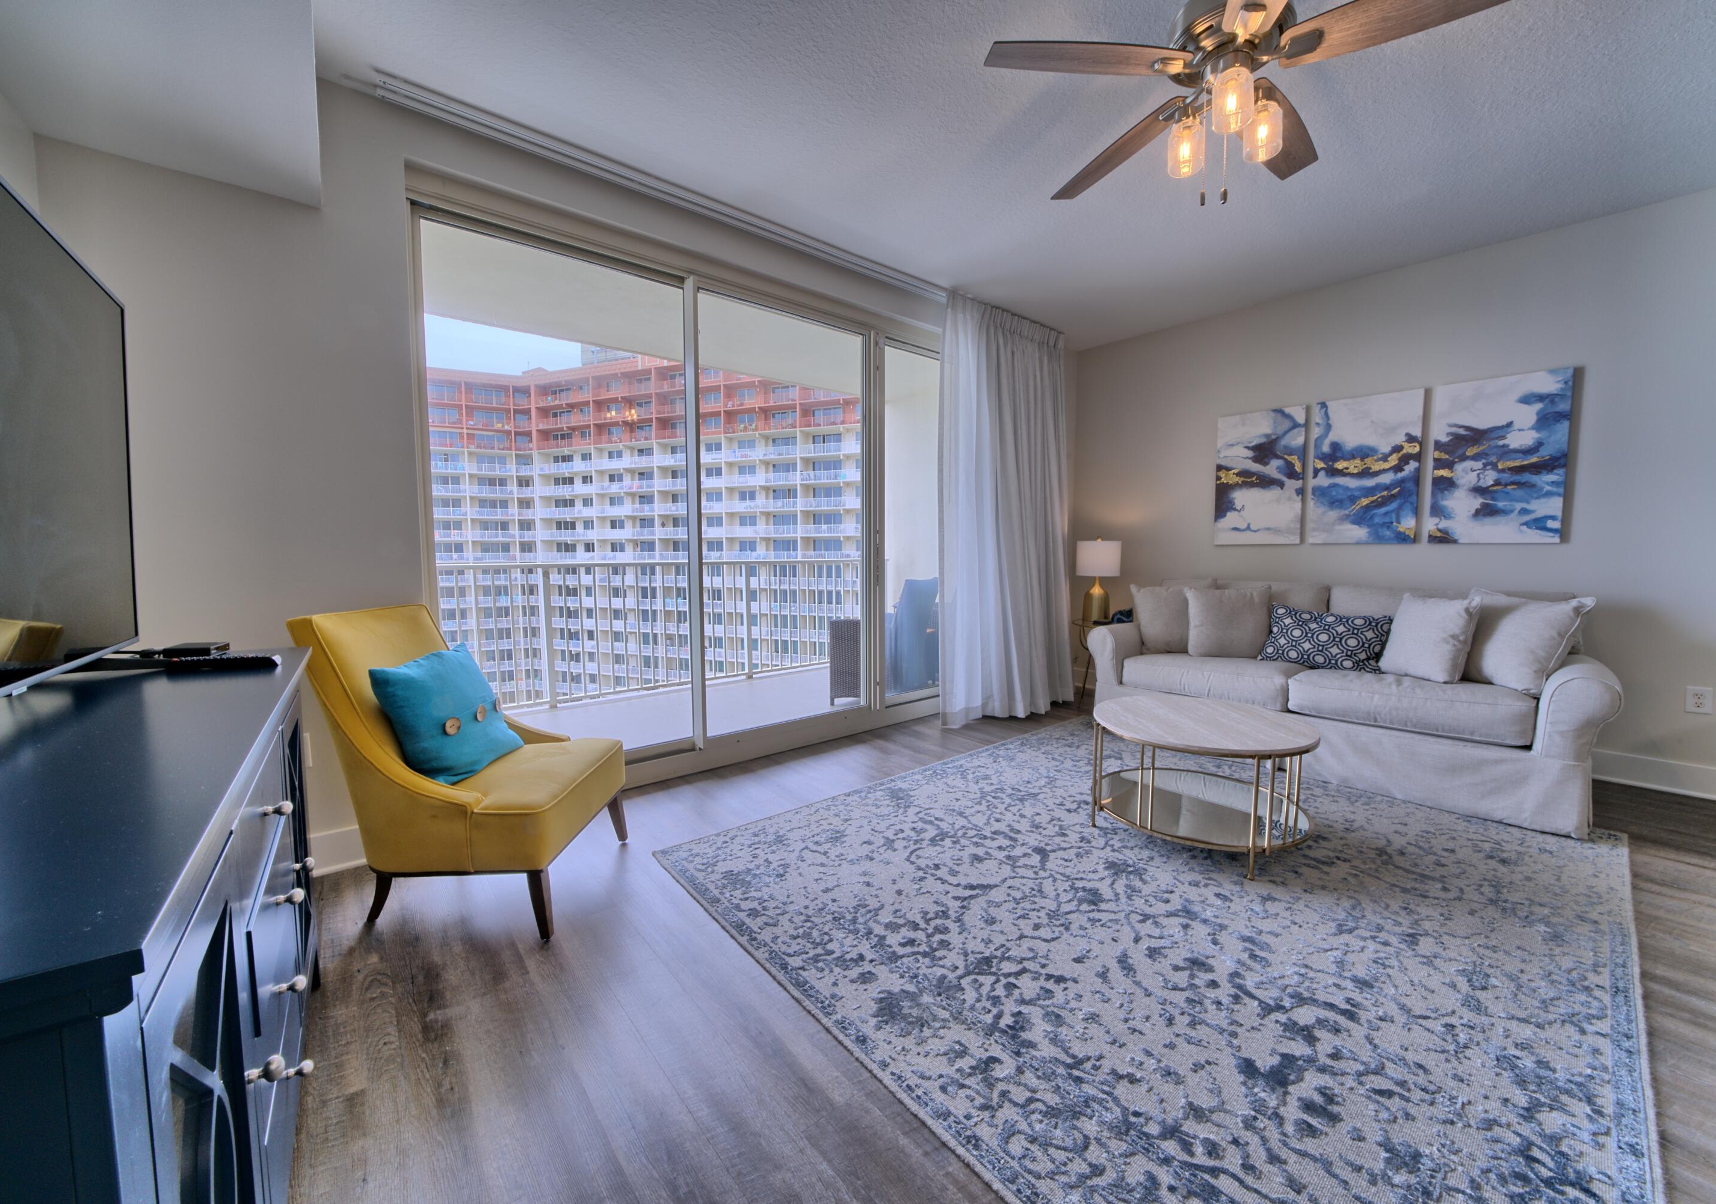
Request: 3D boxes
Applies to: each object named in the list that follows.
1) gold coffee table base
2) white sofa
[{"bbox_3d":[1.407,0.722,2.502,0.775,0.408,0.775,-4,6,-39],"label":"gold coffee table base"},{"bbox_3d":[2.572,0.390,3.431,0.931,0.920,2.192,-4,6,-39],"label":"white sofa"}]

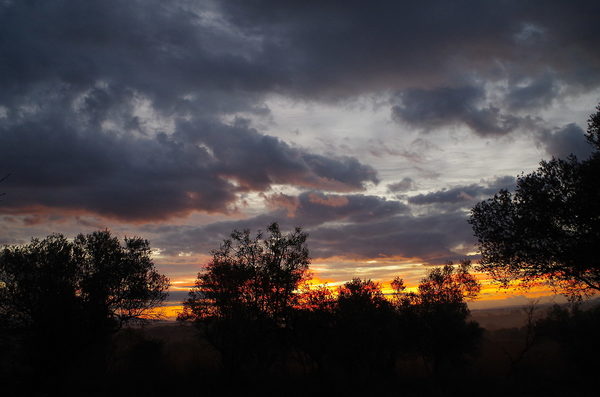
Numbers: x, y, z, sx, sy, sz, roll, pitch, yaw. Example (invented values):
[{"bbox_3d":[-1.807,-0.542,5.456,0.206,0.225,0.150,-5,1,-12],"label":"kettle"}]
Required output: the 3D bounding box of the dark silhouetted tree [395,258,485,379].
[{"bbox_3d":[4.227,3.636,13.699,2.600,3.470,2.540,-2,-14,0],"label":"dark silhouetted tree"}]

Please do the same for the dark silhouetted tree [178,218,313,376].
[{"bbox_3d":[-1.695,2.958,13.706,3.910,4.530,3.620,-2,-14,0],"label":"dark silhouetted tree"}]

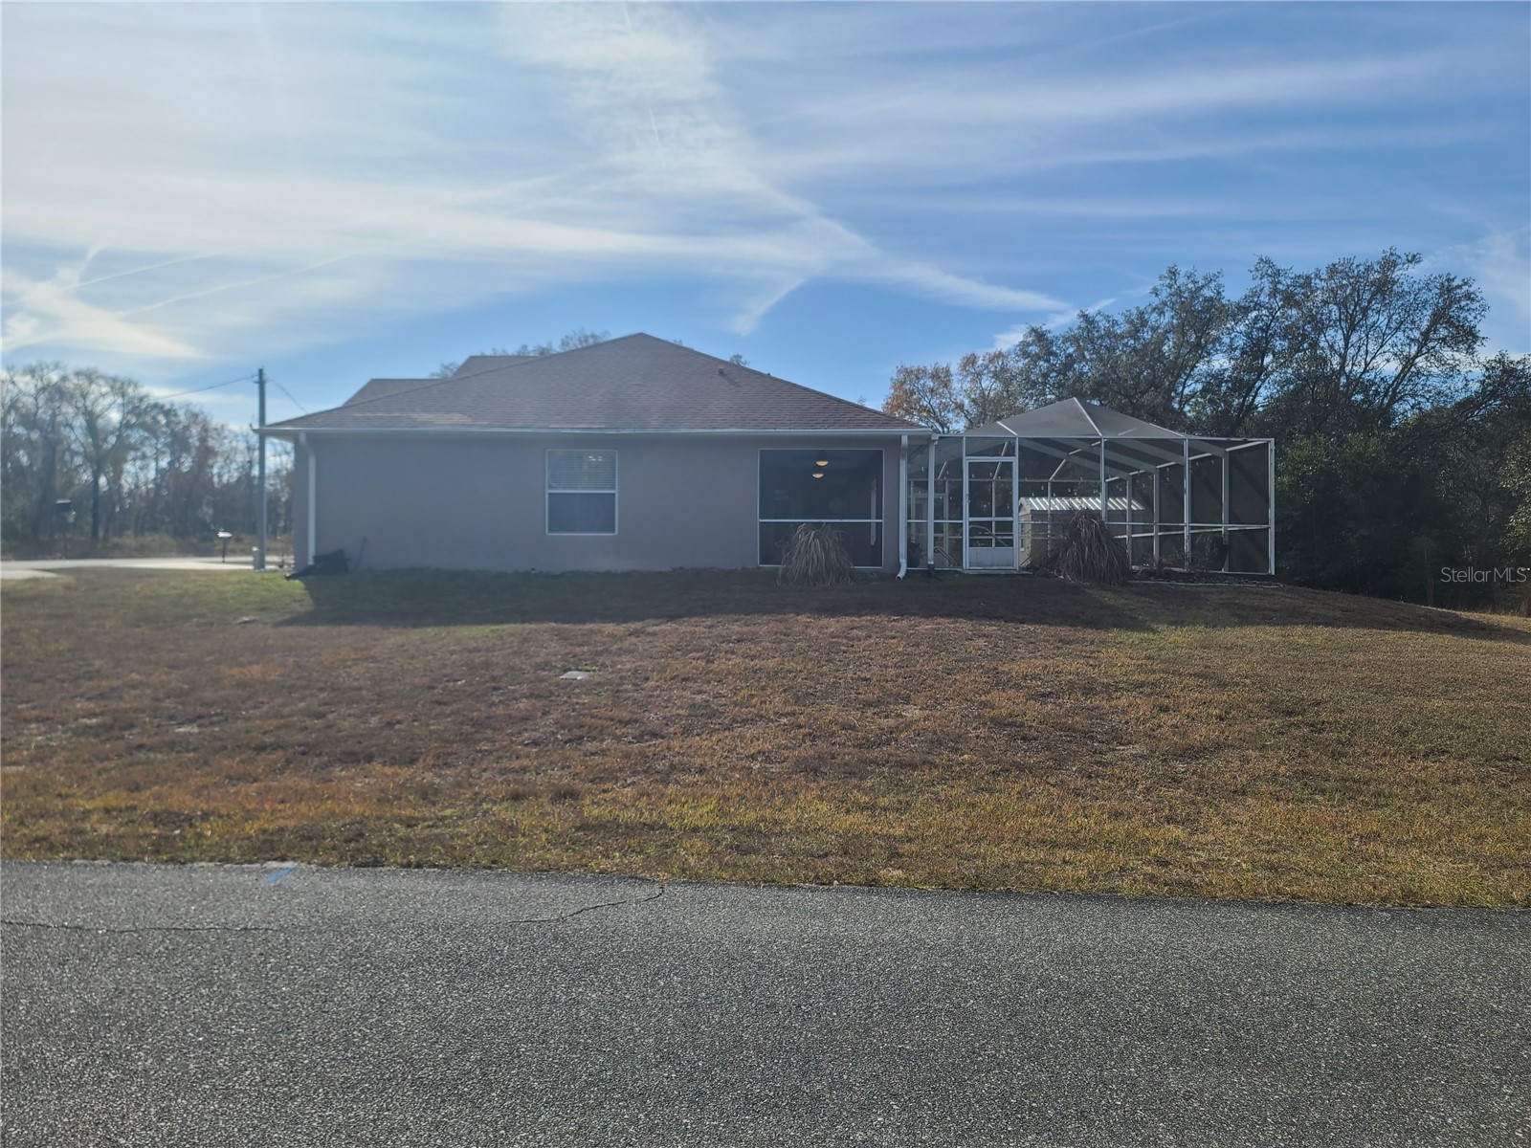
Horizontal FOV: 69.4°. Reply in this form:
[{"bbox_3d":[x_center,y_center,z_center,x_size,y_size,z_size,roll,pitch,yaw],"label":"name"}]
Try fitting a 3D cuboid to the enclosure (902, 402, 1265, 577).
[{"bbox_3d":[6.140,-1.900,26.100,6.900,3.620,10.900,0,1,1],"label":"enclosure"}]

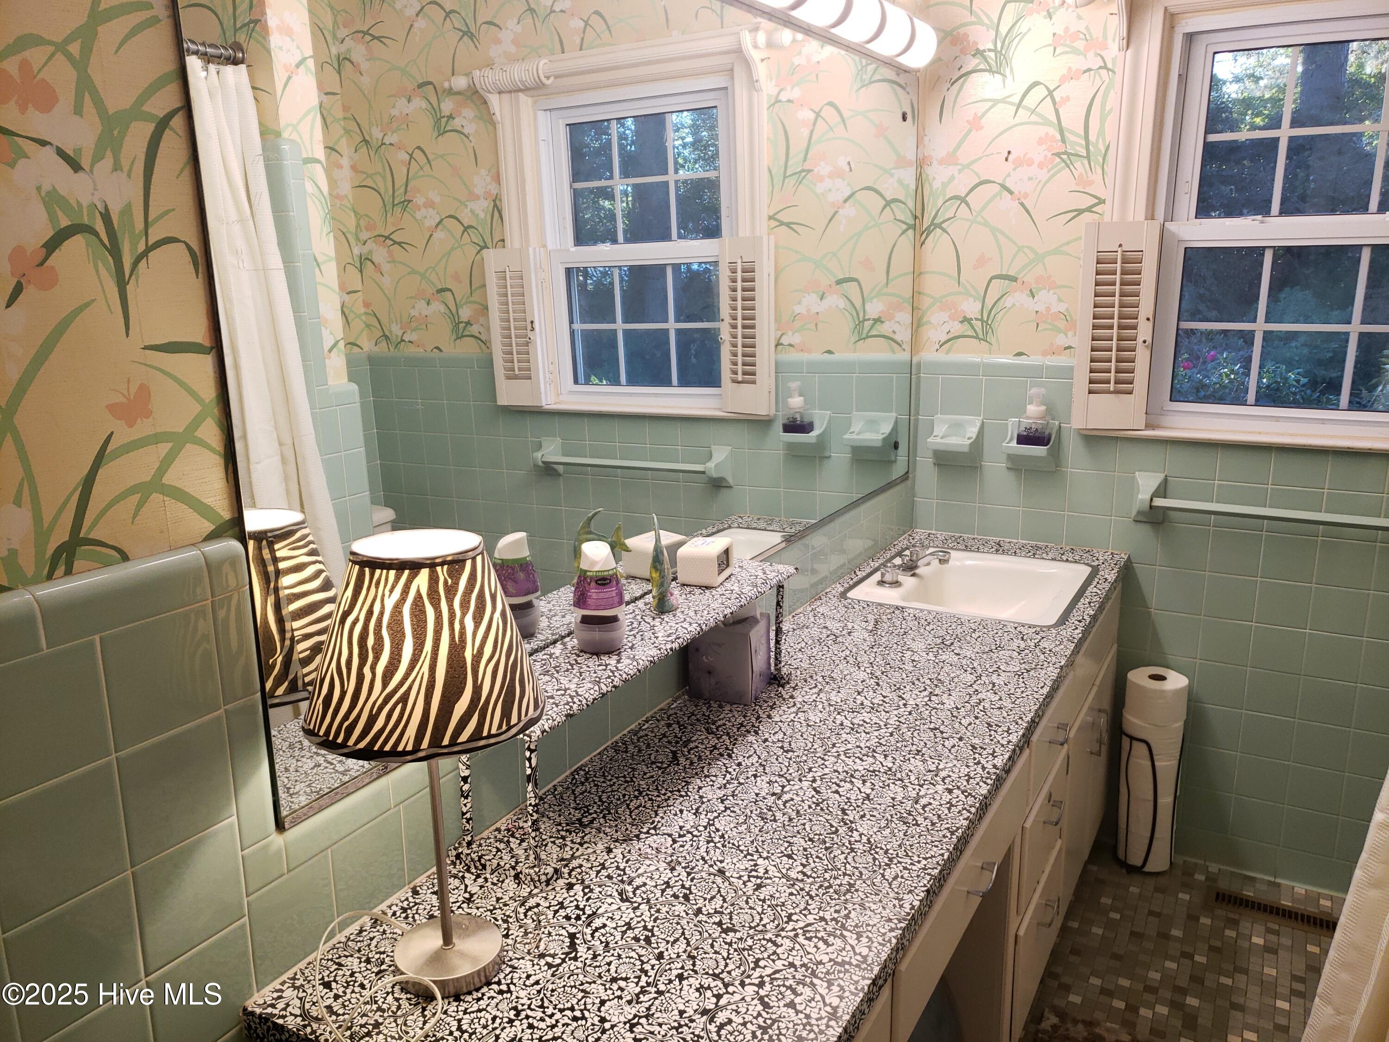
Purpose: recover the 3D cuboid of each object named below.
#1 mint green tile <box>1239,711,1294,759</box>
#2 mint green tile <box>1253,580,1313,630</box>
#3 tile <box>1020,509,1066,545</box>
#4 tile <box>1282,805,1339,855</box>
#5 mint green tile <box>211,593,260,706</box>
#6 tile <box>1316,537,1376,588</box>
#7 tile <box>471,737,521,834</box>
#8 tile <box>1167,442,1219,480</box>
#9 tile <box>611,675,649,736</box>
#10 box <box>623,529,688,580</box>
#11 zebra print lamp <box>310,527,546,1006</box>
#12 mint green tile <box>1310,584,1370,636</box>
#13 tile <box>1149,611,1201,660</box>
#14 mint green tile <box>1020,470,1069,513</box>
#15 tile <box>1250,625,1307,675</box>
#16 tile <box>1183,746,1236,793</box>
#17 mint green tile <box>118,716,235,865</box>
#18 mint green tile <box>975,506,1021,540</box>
[{"bbox_3d":[1.374,0.517,2.501,0.109,0.109,0.010,7,15,28],"label":"mint green tile"},{"bbox_3d":[1.372,0.193,2.427,0.109,0.109,0.010,7,15,28],"label":"mint green tile"},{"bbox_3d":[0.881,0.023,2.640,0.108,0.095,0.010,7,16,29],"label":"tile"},{"bbox_3d":[1.459,0.737,2.474,0.108,0.108,0.010,7,15,29],"label":"tile"},{"bbox_3d":[-0.431,0.117,0.975,0.010,0.104,0.041,7,15,28],"label":"mint green tile"},{"bbox_3d":[1.453,0.097,2.328,0.108,0.108,0.010,7,15,29],"label":"tile"},{"bbox_3d":[-0.265,0.350,1.367,0.010,0.103,0.106,7,15,29],"label":"tile"},{"bbox_3d":[1.164,-0.146,2.437,0.108,0.100,0.010,7,15,29],"label":"tile"},{"bbox_3d":[-0.104,0.269,1.593,0.010,0.103,0.107,7,15,28],"label":"tile"},{"bbox_3d":[-0.060,0.055,1.676,0.068,0.056,0.087,10,16,38],"label":"box"},{"bbox_3d":[-0.253,0.233,1.004,0.221,0.439,0.221,7,15,28],"label":"zebra print lamp"},{"bbox_3d":[1.454,0.203,2.352,0.108,0.108,0.010,7,15,29],"label":"mint green tile"},{"bbox_3d":[1.170,0.277,2.536,0.108,0.108,0.010,7,15,29],"label":"tile"},{"bbox_3d":[0.889,-0.079,2.651,0.109,0.109,0.010,7,15,28],"label":"mint green tile"},{"bbox_3d":[1.360,0.299,2.428,0.108,0.108,0.010,7,16,29],"label":"tile"},{"bbox_3d":[1.269,0.608,2.558,0.108,0.108,0.010,7,15,29],"label":"tile"},{"bbox_3d":[-0.466,0.238,0.935,0.010,0.107,0.104,7,15,28],"label":"mint green tile"},{"bbox_3d":[0.792,0.009,2.725,0.109,0.090,0.010,7,15,28],"label":"mint green tile"}]

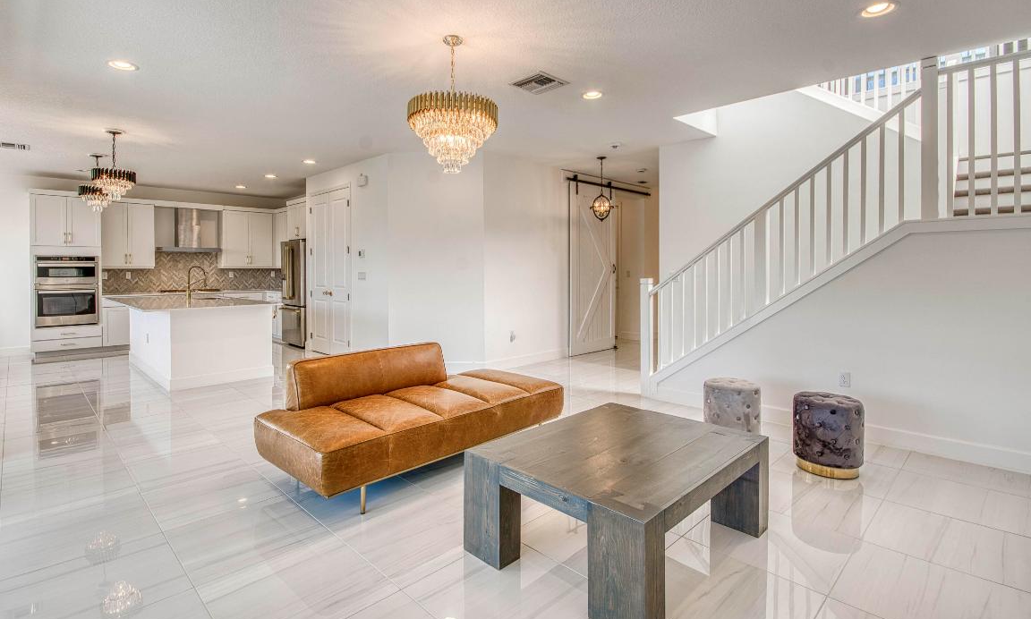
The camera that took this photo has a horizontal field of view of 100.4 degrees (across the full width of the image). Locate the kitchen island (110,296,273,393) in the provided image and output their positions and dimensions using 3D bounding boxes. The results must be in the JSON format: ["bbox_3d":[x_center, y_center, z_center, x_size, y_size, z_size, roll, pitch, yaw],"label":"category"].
[{"bbox_3d":[-4.429,0.343,5.811,2.574,0.929,1.342,4,6,45],"label":"kitchen island"}]

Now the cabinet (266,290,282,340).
[{"bbox_3d":[-4.324,0.108,8.238,0.814,0.919,0.576,4,6,43],"label":"cabinet"}]

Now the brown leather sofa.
[{"bbox_3d":[-0.648,0.686,3.111,0.903,0.777,1.941,4,6,43],"label":"brown leather sofa"}]

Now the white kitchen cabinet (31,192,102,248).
[{"bbox_3d":[-7.265,-1.415,6.976,0.800,0.770,0.600,-3,5,-41],"label":"white kitchen cabinet"}]

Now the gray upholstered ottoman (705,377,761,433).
[{"bbox_3d":[1.736,0.825,3.450,0.410,0.475,0.410,0,4,0],"label":"gray upholstered ottoman"}]

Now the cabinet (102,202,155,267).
[{"bbox_3d":[-6.824,-1.288,7.538,0.740,1.120,0.340,-3,5,-41],"label":"cabinet"}]

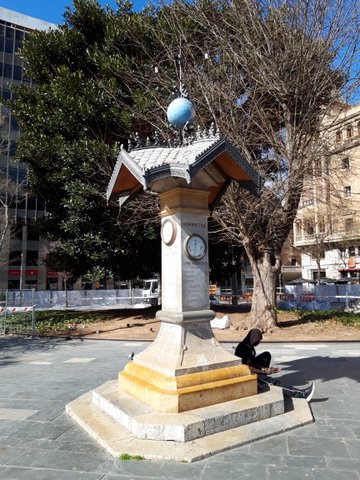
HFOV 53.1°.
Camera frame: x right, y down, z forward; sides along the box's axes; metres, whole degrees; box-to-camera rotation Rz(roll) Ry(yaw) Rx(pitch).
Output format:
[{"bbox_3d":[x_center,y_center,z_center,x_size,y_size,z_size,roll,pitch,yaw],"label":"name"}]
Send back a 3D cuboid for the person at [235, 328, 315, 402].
[{"bbox_3d":[1.295,1.764,5.196,1.020,0.973,0.565,0,-8,-3],"label":"person"}]

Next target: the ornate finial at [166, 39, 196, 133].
[{"bbox_3d":[0.034,-2.359,5.454,0.424,1.523,0.424,-1,-8,0],"label":"ornate finial"}]

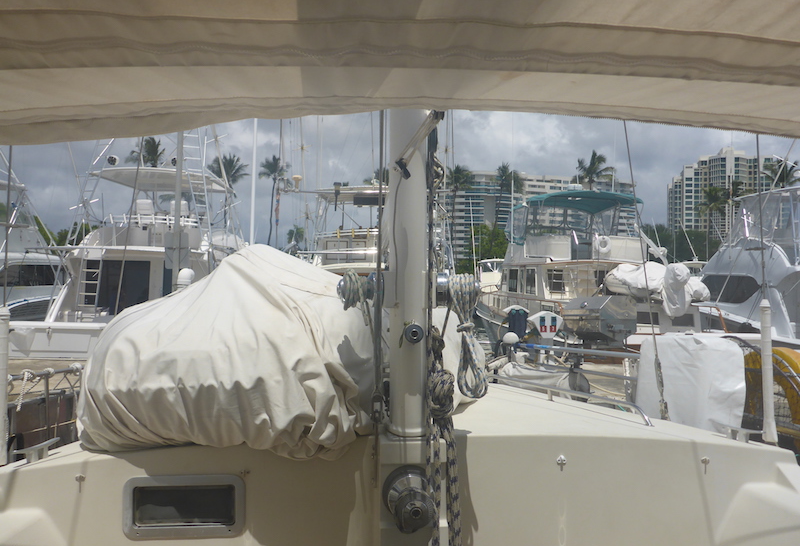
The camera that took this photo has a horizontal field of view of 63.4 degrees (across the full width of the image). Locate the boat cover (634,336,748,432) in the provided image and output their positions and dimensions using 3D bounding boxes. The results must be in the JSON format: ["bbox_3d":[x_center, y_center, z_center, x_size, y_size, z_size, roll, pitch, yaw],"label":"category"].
[{"bbox_3d":[2.050,0.800,4.600,0.800,0.720,0.400,0,0,30],"label":"boat cover"}]

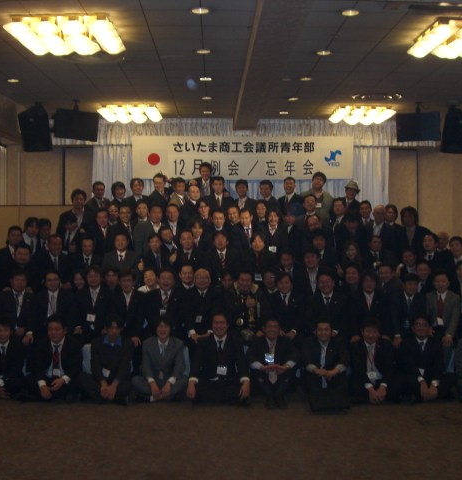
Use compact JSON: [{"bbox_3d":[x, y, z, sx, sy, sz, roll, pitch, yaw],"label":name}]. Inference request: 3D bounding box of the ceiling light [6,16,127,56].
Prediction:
[{"bbox_3d":[-1.400,-1.746,6.056,0.880,0.160,0.830,0,2,-1],"label":"ceiling light"}]

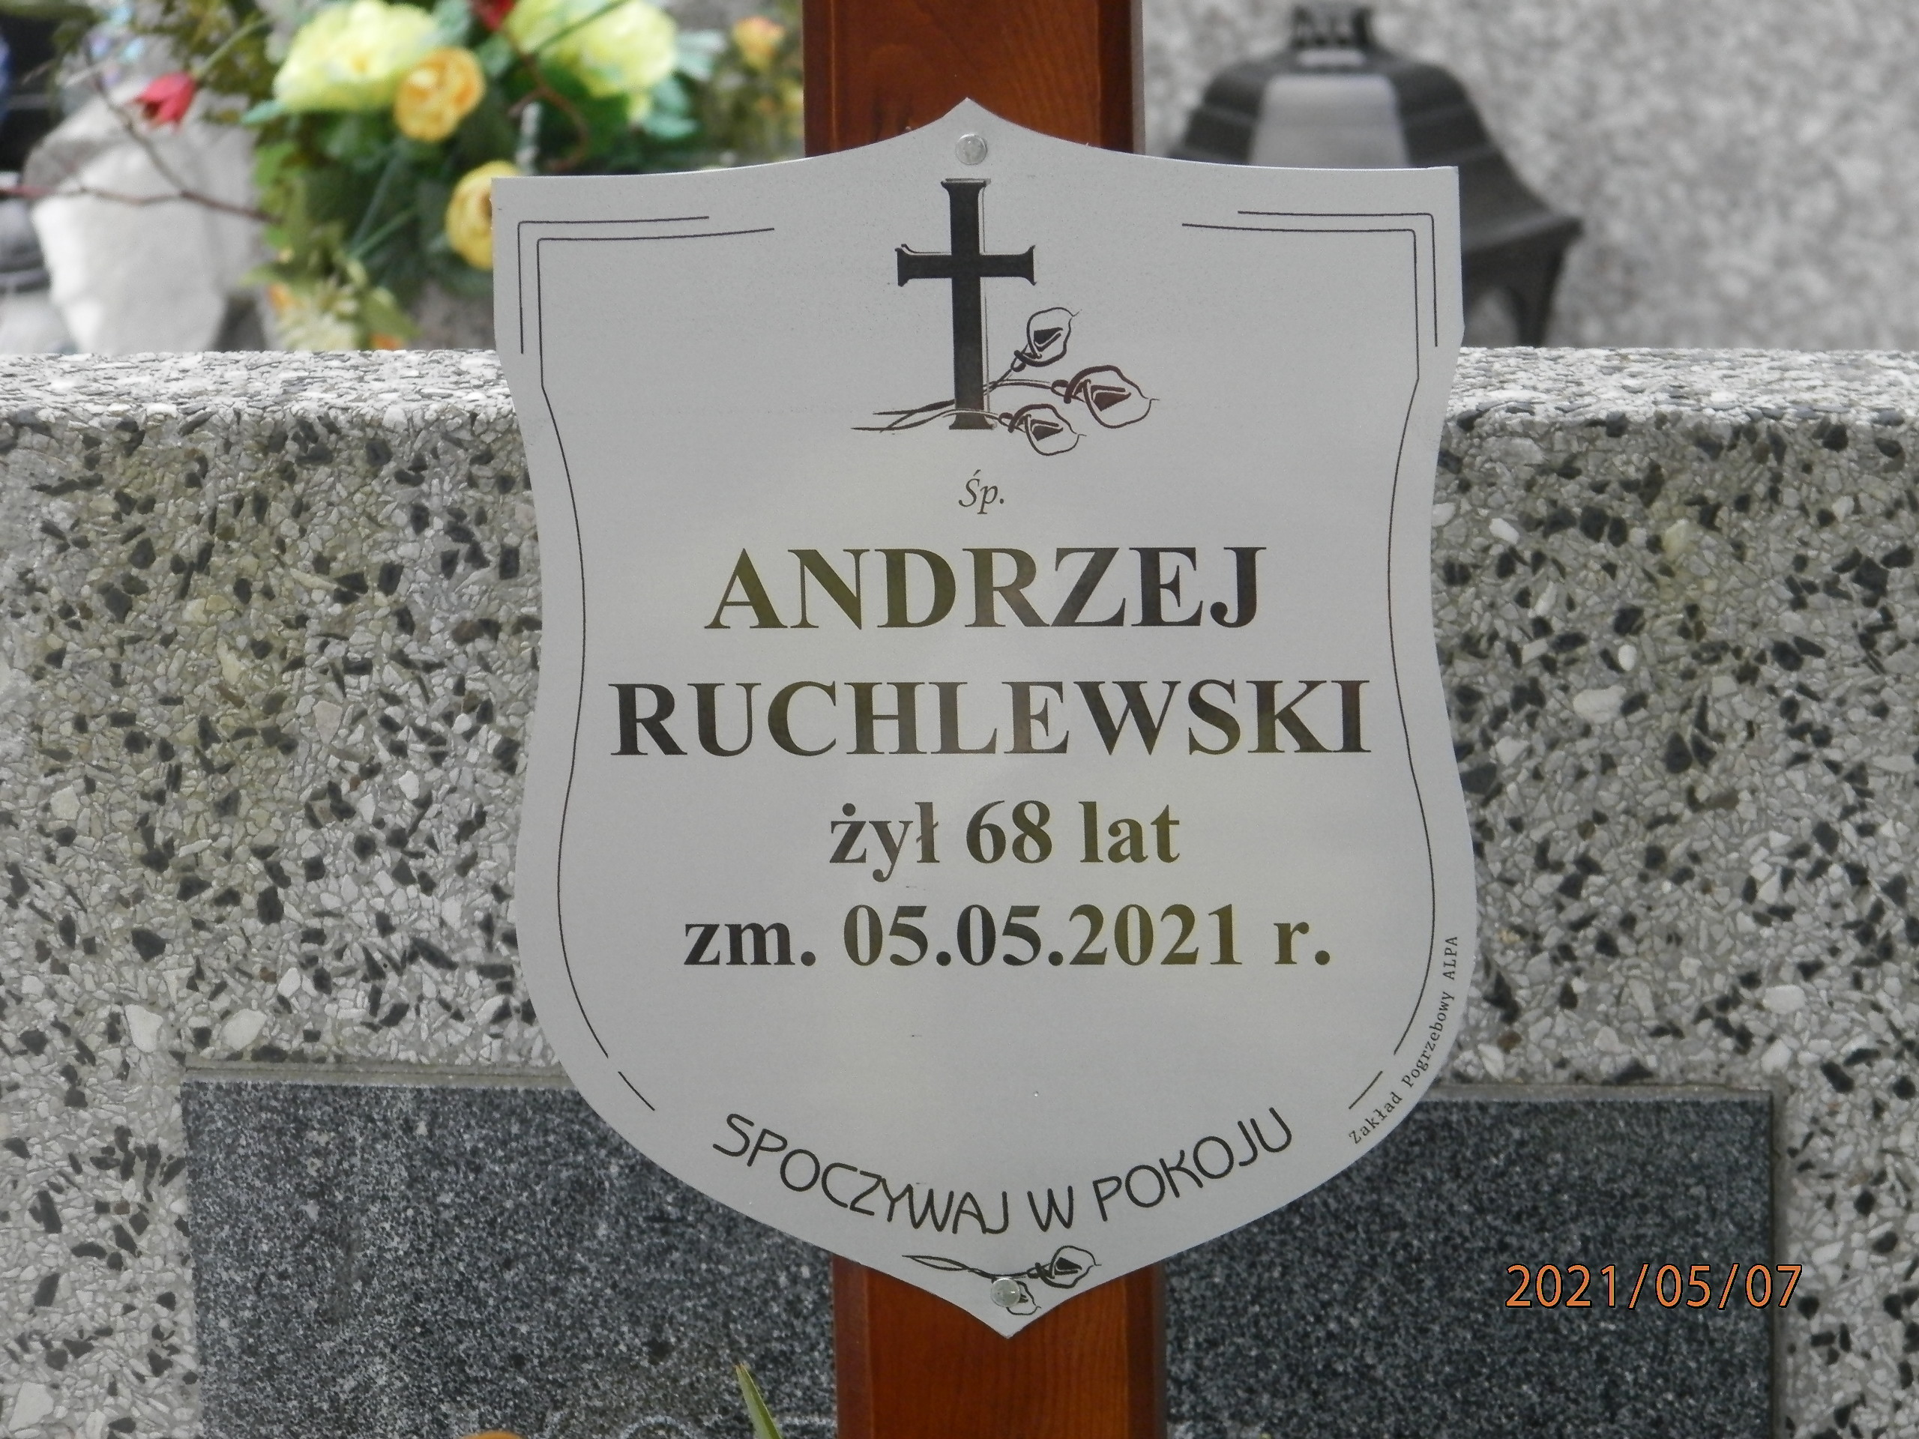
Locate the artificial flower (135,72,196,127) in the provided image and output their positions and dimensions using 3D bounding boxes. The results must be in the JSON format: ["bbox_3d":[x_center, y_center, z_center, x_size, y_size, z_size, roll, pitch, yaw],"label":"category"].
[{"bbox_3d":[-0.313,-0.245,4.900,0.026,0.024,0.024,-28,25,-30],"label":"artificial flower"}]

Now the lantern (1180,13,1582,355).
[{"bbox_3d":[0.165,-0.176,5.400,0.215,0.280,0.190,-1,13,0],"label":"lantern"}]

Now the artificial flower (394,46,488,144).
[{"bbox_3d":[-0.209,-0.252,5.000,0.038,0.038,0.031,-1,13,0],"label":"artificial flower"}]

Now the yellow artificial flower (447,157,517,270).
[{"bbox_3d":[-0.187,-0.203,5.000,0.042,0.043,0.032,-1,13,0],"label":"yellow artificial flower"}]

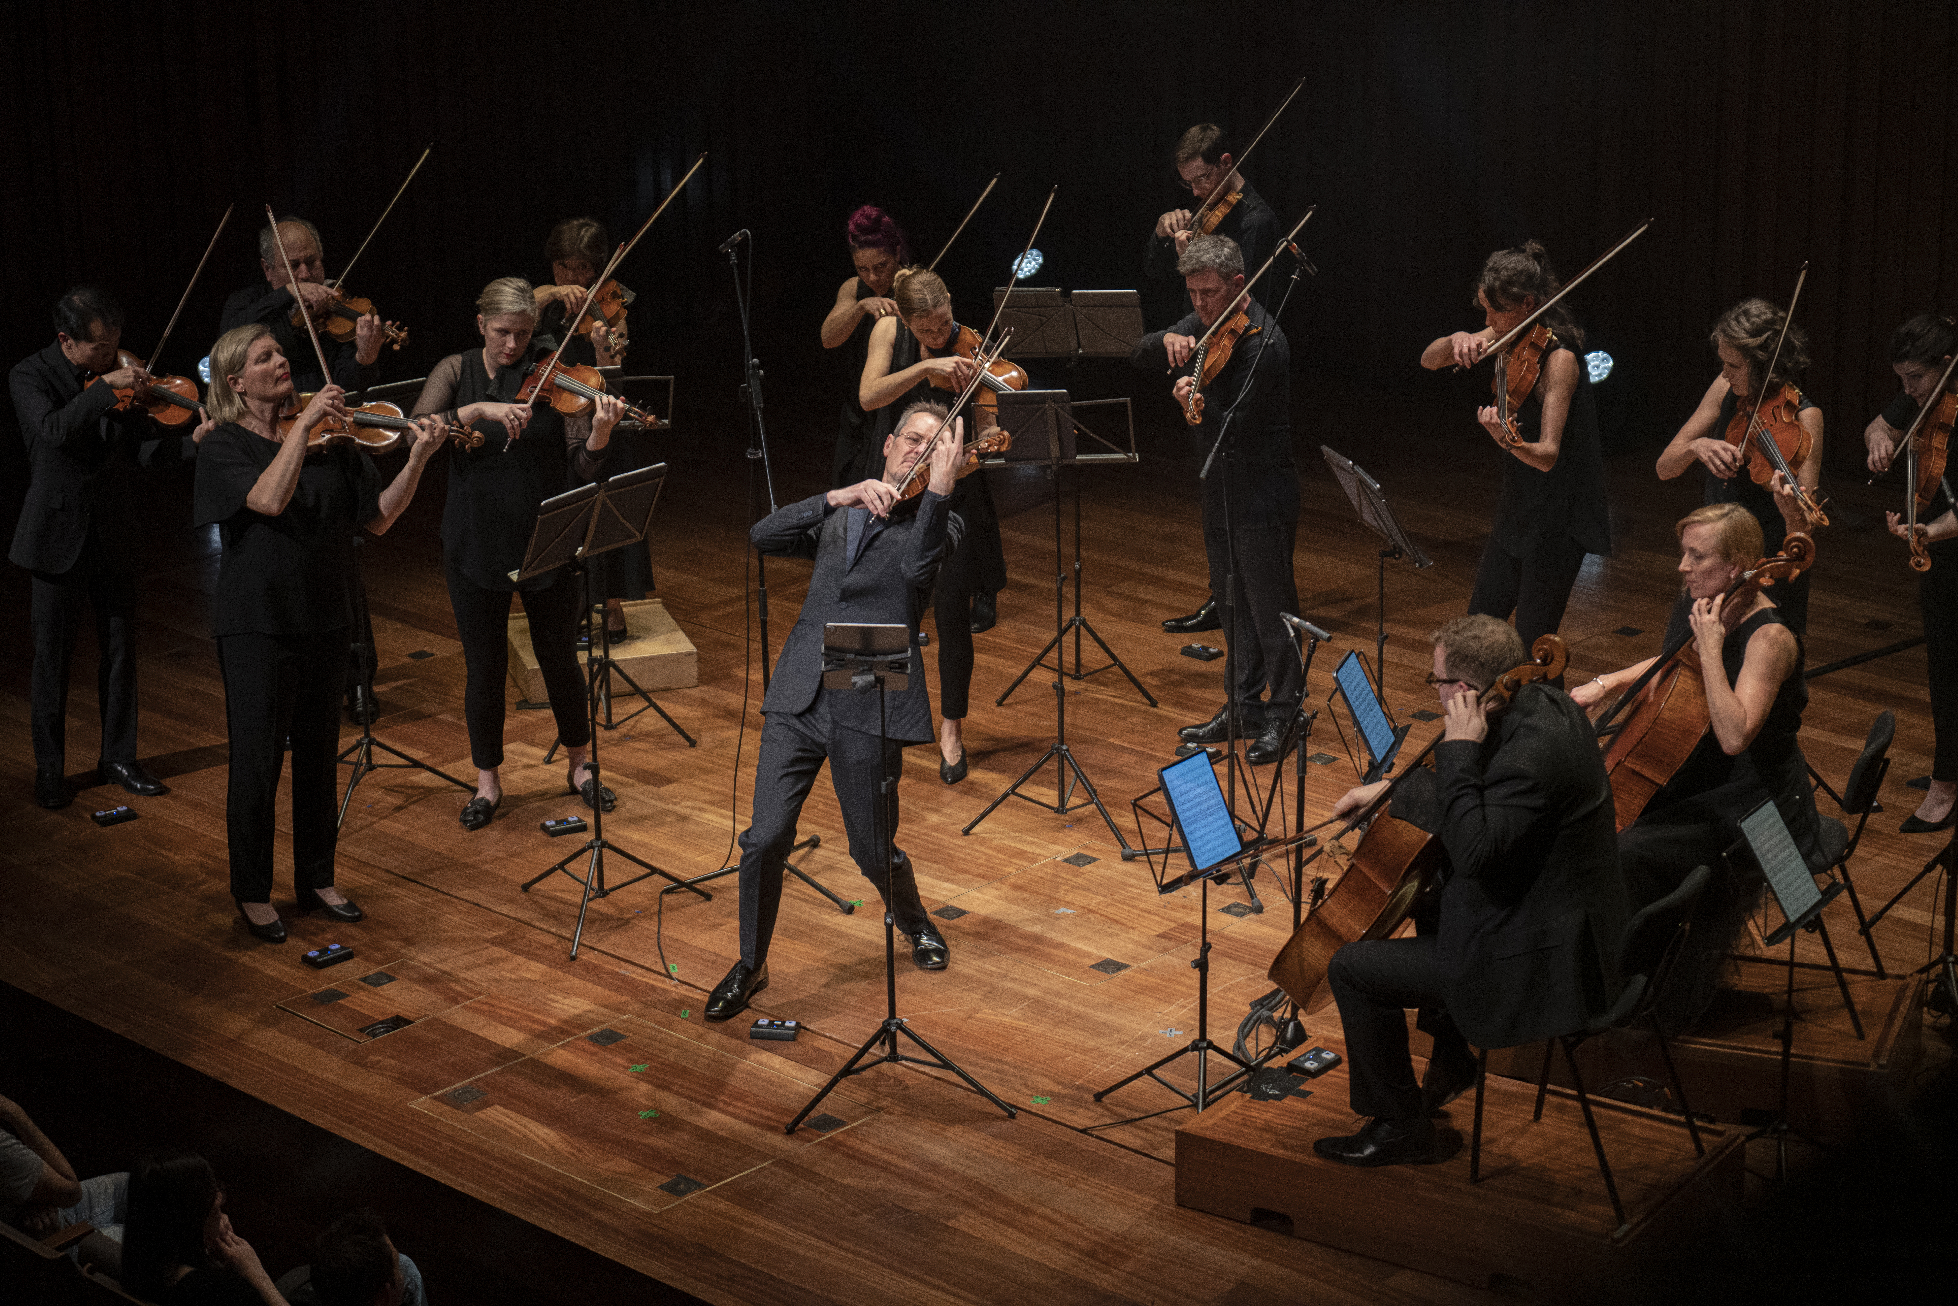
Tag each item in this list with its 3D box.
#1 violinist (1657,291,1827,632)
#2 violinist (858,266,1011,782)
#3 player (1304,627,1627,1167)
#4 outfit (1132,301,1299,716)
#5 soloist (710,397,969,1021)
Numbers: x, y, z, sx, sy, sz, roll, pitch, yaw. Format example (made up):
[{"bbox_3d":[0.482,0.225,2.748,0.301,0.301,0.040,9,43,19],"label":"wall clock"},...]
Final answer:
[{"bbox_3d":[2.404,-0.299,12.040,0.550,1.655,0.500,8,20,27],"label":"violinist"},{"bbox_3d":[-0.157,-0.400,12.085,0.540,1.660,0.500,-5,18,-11],"label":"violinist"},{"bbox_3d":[1.183,0.540,9.065,0.760,1.336,0.610,4,18,14],"label":"player"},{"bbox_3d":[0.802,-0.446,12.422,0.400,1.410,0.500,-16,23,-39],"label":"outfit"},{"bbox_3d":[-0.400,0.135,10.647,0.740,1.588,0.750,1,18,5],"label":"soloist"}]

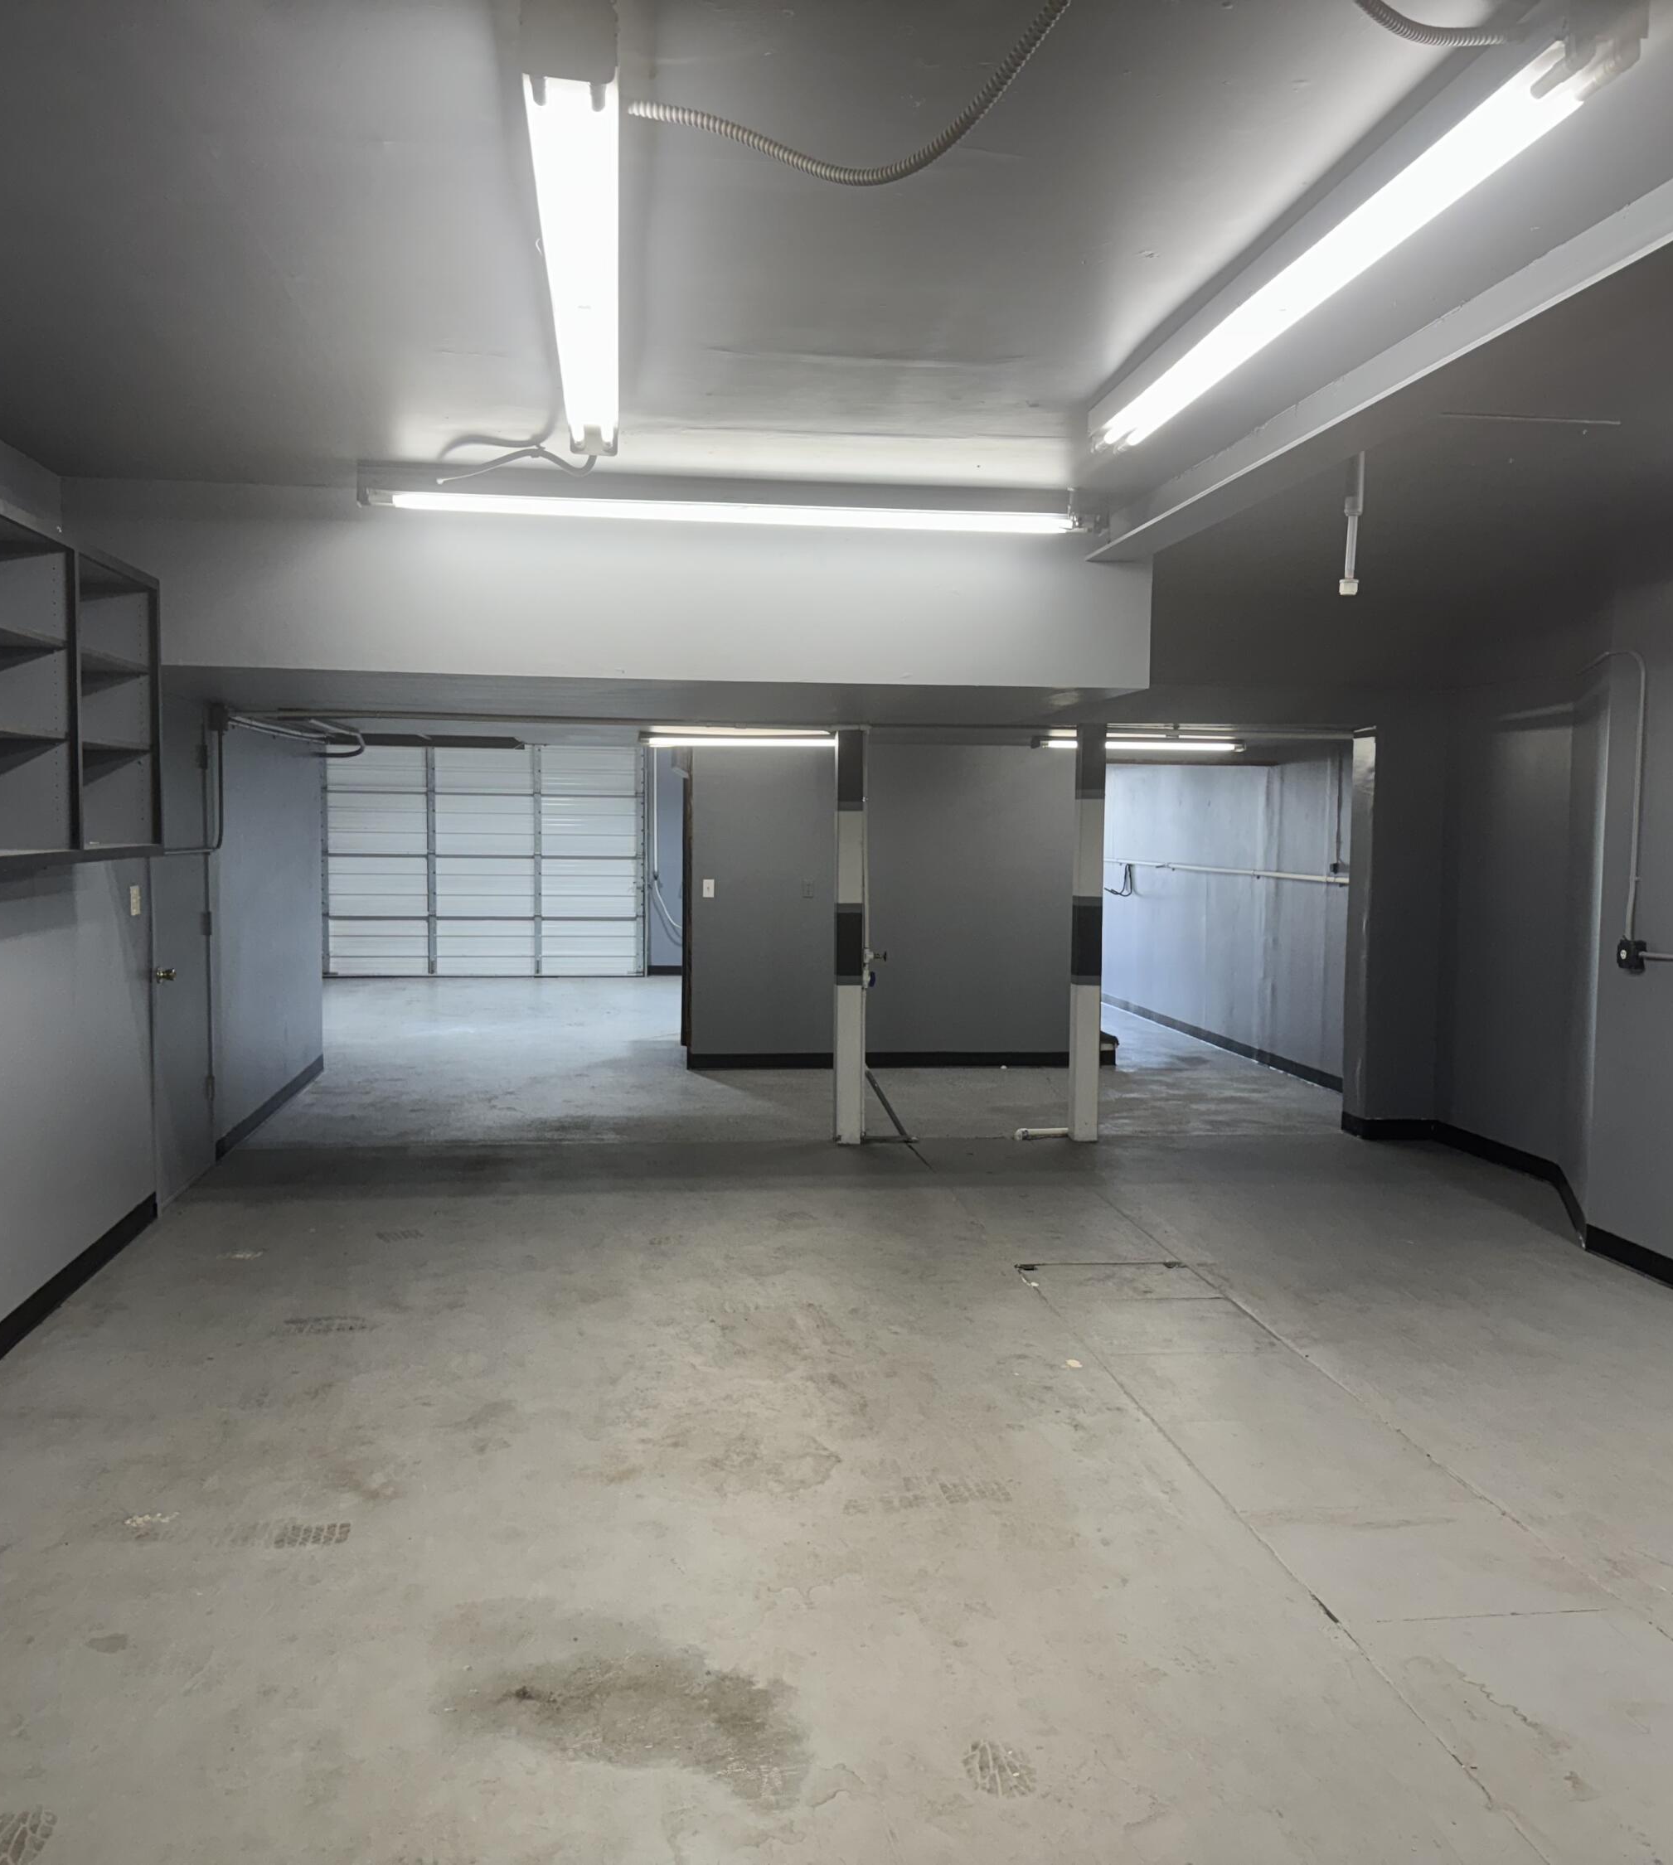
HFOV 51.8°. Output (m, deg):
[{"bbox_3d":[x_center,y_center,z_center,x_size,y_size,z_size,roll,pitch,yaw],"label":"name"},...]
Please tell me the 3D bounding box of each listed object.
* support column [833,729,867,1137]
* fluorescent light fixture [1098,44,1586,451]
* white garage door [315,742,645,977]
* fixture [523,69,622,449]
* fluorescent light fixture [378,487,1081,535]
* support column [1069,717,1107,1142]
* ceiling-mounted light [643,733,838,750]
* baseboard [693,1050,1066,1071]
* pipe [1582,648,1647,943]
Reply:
[{"bbox_3d":[0.073,0.019,8.606,0.133,2.075,0.138,0,4,-7],"label":"support column"},{"bbox_3d":[0.828,-1.237,3.316,0.123,0.113,2.432,0,4,-5],"label":"fluorescent light fixture"},{"bbox_3d":[-3.409,-0.729,16.820,3.074,2.332,0.058,0,4,-7],"label":"white garage door"},{"bbox_3d":[-0.502,-1.263,3.465,0.130,0.113,2.432,0,4,-7],"label":"fixture"},{"bbox_3d":[-0.314,-1.407,5.602,2.390,0.121,0.124,0,4,-7],"label":"fluorescent light fixture"},{"bbox_3d":[1.274,0.021,8.762,0.133,2.078,0.138,0,4,-7],"label":"support column"},{"bbox_3d":[-0.472,-1.061,9.554,1.217,0.106,0.116,0,4,-7],"label":"ceiling-mounted light"},{"bbox_3d":[0.405,0.831,11.148,2.724,0.106,0.020,0,4,-7],"label":"baseboard"},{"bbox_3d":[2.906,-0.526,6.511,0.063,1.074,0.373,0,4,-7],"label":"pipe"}]

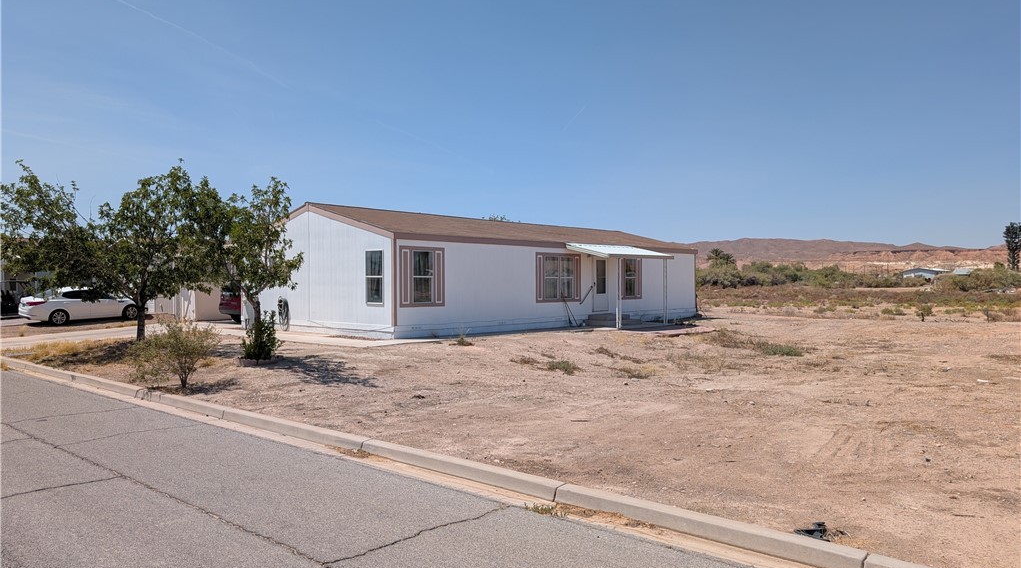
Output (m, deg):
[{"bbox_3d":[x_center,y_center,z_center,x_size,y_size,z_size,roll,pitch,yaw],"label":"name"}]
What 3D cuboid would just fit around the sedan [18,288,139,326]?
[{"bbox_3d":[-18.154,0.897,30.498,1.830,1.460,4.850,0,0,42],"label":"sedan"}]

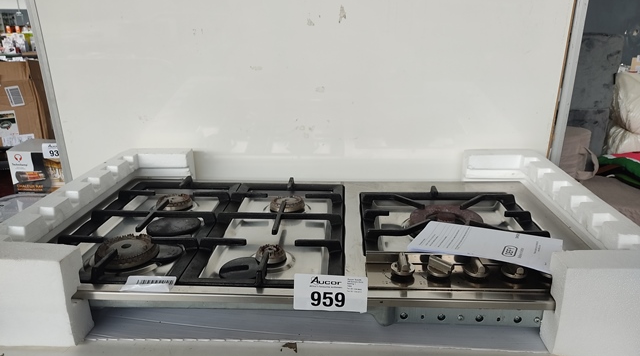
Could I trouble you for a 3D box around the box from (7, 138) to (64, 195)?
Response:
[{"bbox_3d":[-0.879,-0.039,1.671,0.280,0.152,0.172,0,18,2],"label":"box"}]

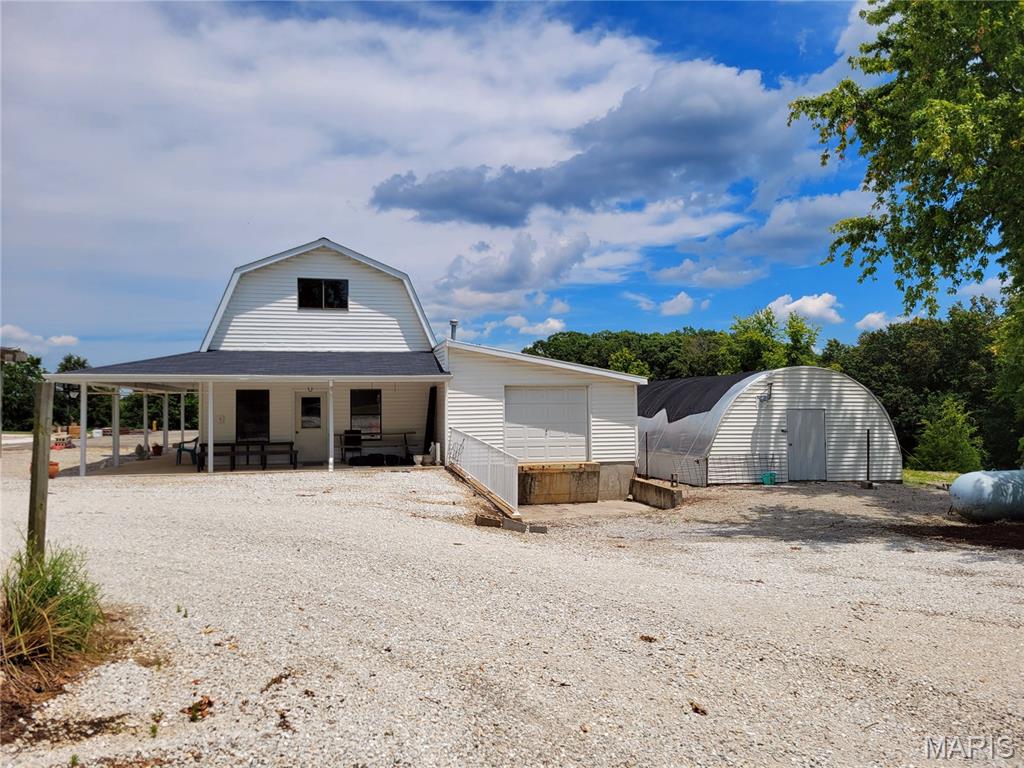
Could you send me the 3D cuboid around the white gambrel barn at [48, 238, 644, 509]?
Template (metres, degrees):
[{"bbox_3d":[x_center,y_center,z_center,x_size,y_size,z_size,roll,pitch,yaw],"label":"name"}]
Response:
[{"bbox_3d":[-5.214,-0.310,26.527,15.234,7.517,14.935,0,-2,-14],"label":"white gambrel barn"}]

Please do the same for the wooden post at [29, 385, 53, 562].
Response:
[{"bbox_3d":[-3.929,0.895,6.400,0.092,1.820,0.092,1,-2,33],"label":"wooden post"}]

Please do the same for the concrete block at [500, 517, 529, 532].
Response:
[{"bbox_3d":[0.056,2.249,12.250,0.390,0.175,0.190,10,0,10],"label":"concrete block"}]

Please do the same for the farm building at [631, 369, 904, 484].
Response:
[{"bbox_3d":[6.770,1.427,28.787,6.323,3.335,13.939,0,-2,-14],"label":"farm building"}]

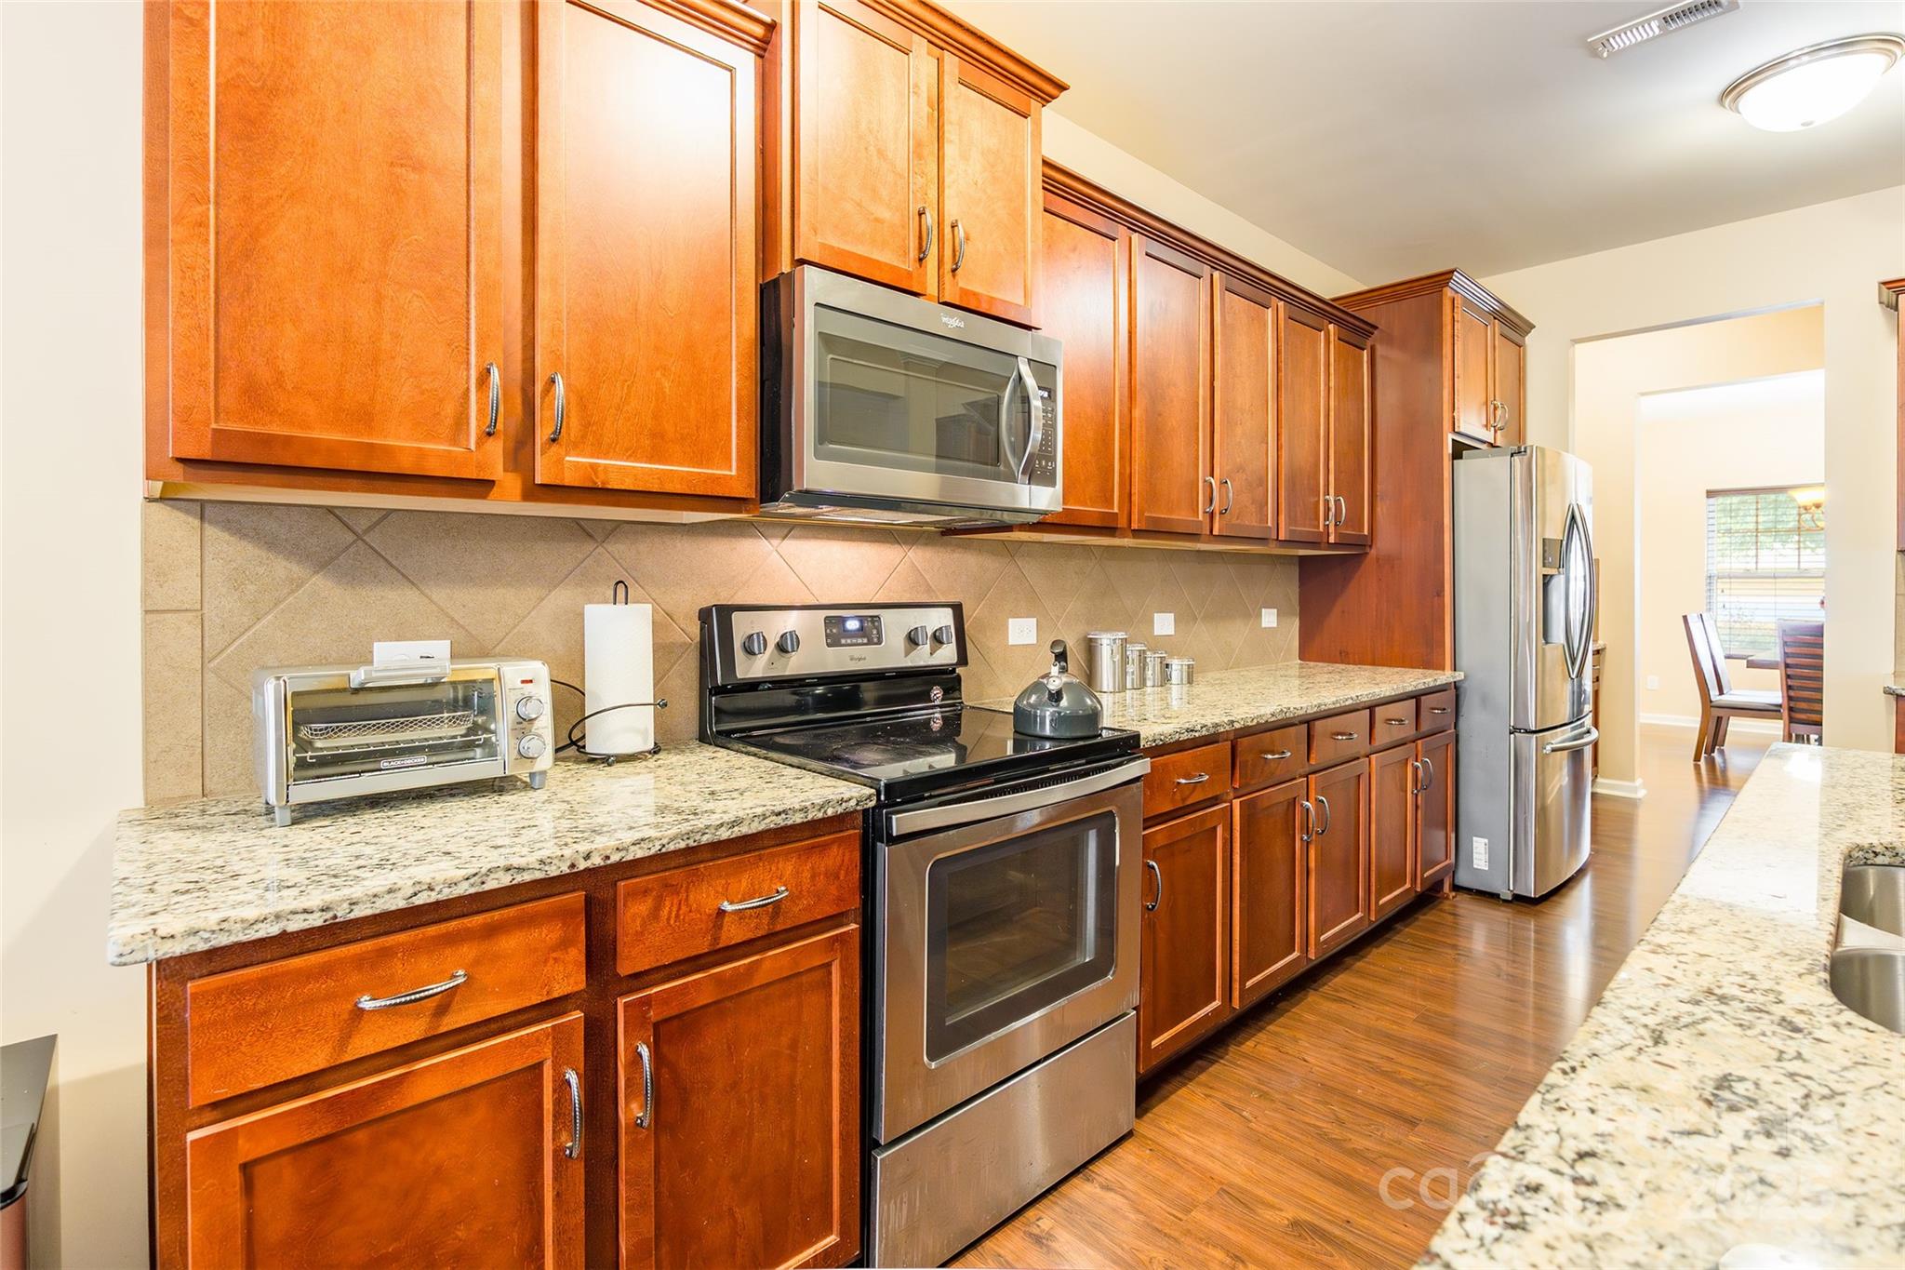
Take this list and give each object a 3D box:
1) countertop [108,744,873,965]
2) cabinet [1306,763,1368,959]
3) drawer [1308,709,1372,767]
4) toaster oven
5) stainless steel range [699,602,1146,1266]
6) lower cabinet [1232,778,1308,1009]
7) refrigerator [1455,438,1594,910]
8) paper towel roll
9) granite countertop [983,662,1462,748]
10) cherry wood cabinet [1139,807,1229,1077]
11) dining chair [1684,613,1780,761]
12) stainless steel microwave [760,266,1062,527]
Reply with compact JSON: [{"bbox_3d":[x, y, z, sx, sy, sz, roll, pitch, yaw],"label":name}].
[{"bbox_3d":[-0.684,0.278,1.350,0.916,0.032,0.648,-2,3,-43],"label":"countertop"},{"bbox_3d":[1.052,0.702,2.965,0.453,0.577,0.615,-2,3,-43],"label":"cabinet"},{"bbox_3d":[1.085,0.321,2.911,0.455,0.132,0.515,-2,3,-43],"label":"drawer"},{"bbox_3d":[-0.891,0.155,1.392,0.390,0.214,0.238,-2,3,-43],"label":"toaster oven"},{"bbox_3d":[-0.050,0.550,1.920,0.760,1.212,0.665,-2,3,-43],"label":"stainless steel range"},{"bbox_3d":[0.711,0.716,2.648,0.449,0.577,0.615,-2,3,-43],"label":"lower cabinet"},{"bbox_3d":[2.327,0.159,3.923,0.910,1.785,0.895,-2,3,-43],"label":"refrigerator"},{"bbox_3d":[-0.669,0.090,1.684,0.125,0.286,0.125,0,2,0],"label":"paper towel roll"},{"bbox_3d":[1.044,0.207,2.955,2.268,0.032,0.648,-2,3,-43],"label":"granite countertop"},{"bbox_3d":[0.385,0.729,2.345,0.415,0.577,0.615,-2,3,-43],"label":"cherry wood cabinet"},{"bbox_3d":[5.862,0.399,6.309,0.480,1.080,0.590,-2,3,-43],"label":"dining chair"},{"bbox_3d":[-0.140,-0.491,1.971,0.755,0.430,0.435,-2,3,-43],"label":"stainless steel microwave"}]

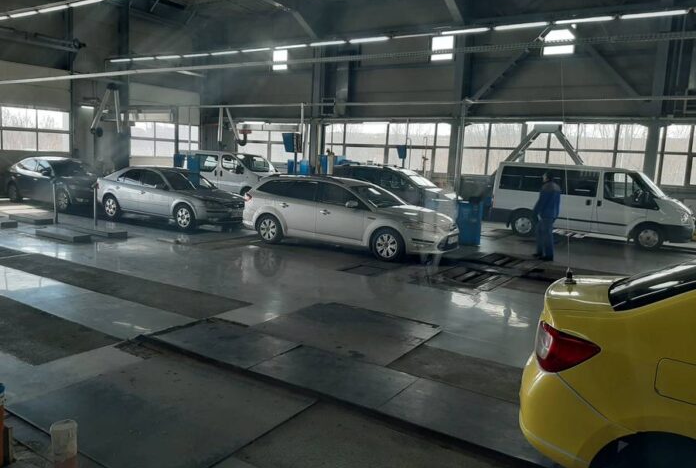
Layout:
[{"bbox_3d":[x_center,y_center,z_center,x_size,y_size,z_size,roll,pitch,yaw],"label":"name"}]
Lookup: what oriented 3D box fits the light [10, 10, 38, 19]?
[{"bbox_3d":[-7.831,-5.315,12.618,1.230,0.090,0.120,8,9,31],"label":"light"}]

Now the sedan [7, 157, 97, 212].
[{"bbox_3d":[-8.894,-1.617,16.385,4.780,1.470,1.840,8,9,31],"label":"sedan"}]

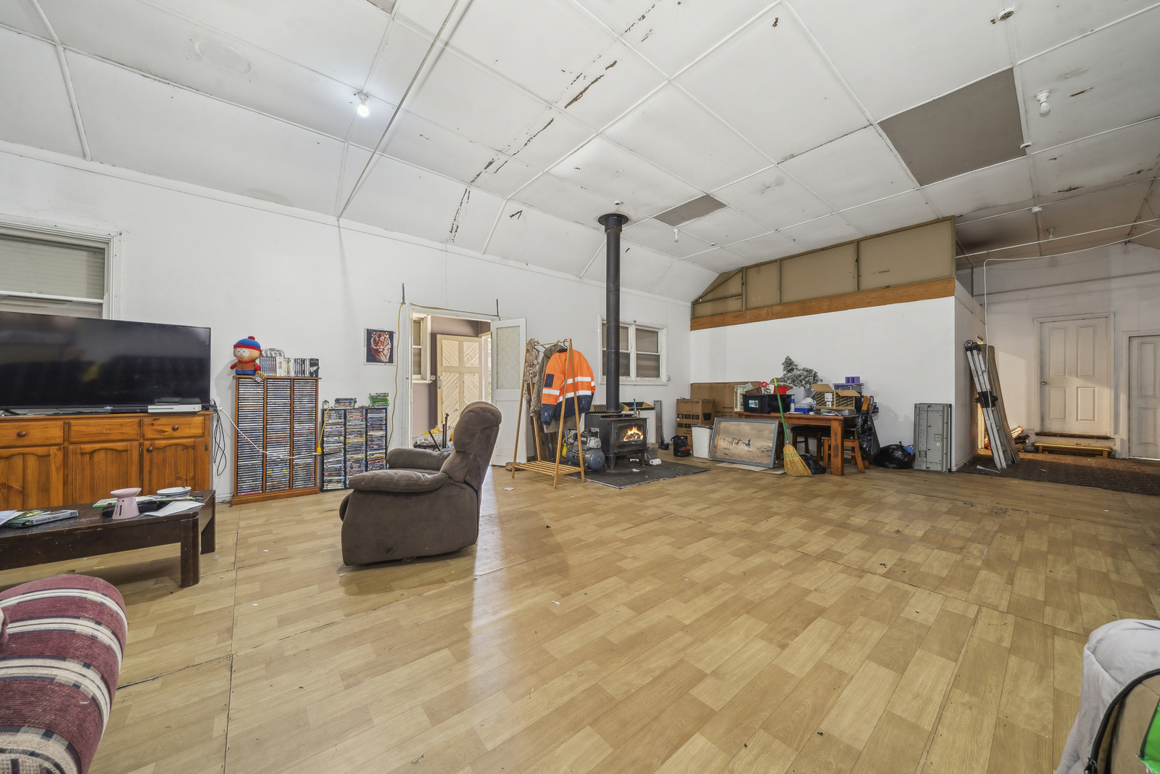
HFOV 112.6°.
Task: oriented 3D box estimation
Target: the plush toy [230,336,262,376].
[{"bbox_3d":[-3.316,-0.307,3.838,0.240,0.390,0.200,0,0,-19],"label":"plush toy"}]

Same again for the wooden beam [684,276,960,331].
[{"bbox_3d":[3.893,-1.398,7.072,0.070,0.255,4.280,0,0,-40],"label":"wooden beam"}]

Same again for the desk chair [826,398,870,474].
[{"bbox_3d":[3.954,0.676,5.676,0.450,1.050,0.500,0,0,-39],"label":"desk chair"}]

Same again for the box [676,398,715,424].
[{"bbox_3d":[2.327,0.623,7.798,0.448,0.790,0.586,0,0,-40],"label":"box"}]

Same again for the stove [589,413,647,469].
[{"bbox_3d":[0.566,0.789,5.872,0.700,0.740,0.550,0,0,-26],"label":"stove"}]

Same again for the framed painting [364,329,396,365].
[{"bbox_3d":[-2.436,-0.495,4.721,0.345,0.430,0.025,0,0,-40],"label":"framed painting"}]

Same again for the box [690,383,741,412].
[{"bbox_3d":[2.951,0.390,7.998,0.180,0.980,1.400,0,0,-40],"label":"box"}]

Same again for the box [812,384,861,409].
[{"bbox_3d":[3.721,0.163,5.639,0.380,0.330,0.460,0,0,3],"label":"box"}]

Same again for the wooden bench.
[{"bbox_3d":[8.555,1.098,6.730,0.250,0.160,0.830,0,0,-40],"label":"wooden bench"}]

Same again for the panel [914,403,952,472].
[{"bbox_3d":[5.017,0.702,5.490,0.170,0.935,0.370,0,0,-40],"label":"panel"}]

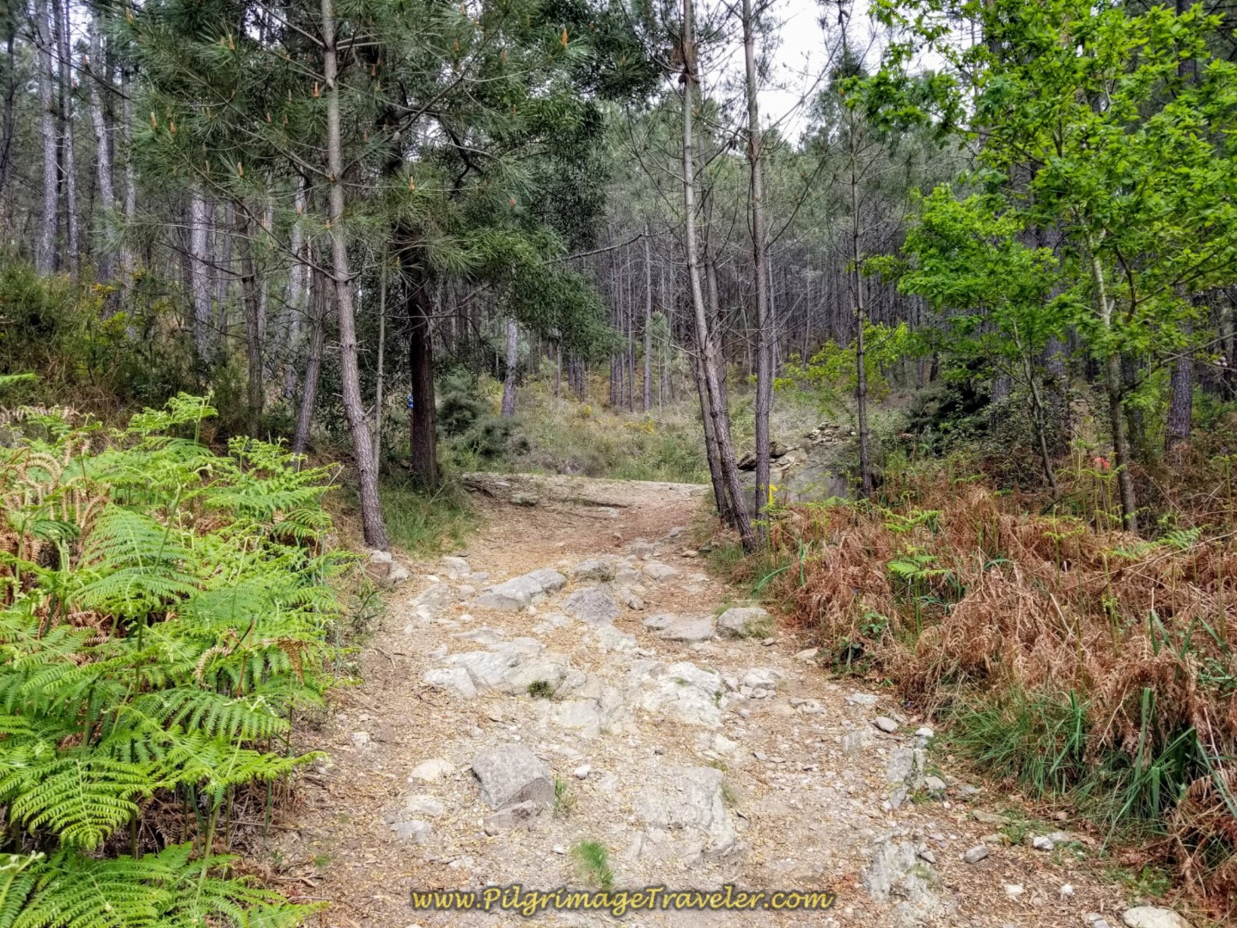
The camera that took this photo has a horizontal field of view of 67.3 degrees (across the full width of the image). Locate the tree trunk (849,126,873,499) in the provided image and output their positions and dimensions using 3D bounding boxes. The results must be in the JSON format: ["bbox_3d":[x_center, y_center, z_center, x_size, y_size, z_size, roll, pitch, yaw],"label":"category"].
[{"bbox_3d":[2.679,-1.662,10.259,0.118,4.109,0.107,-2,1,15],"label":"tree trunk"}]

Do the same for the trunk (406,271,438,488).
[{"bbox_3d":[-2.486,-1.068,11.773,0.356,2.739,0.331,-2,1,-12],"label":"trunk"}]

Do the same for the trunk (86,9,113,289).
[{"bbox_3d":[-11.118,-6.795,19.942,0.291,5.751,0.250,-2,1,-29],"label":"trunk"}]

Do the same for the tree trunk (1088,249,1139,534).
[{"bbox_3d":[4.138,-0.615,7.776,0.146,2.412,0.114,-7,1,28],"label":"tree trunk"}]

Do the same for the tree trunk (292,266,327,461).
[{"bbox_3d":[-3.660,-1.231,10.977,0.229,2.283,0.183,6,1,-18],"label":"tree trunk"}]

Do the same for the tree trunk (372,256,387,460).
[{"bbox_3d":[-2.561,-1.134,9.977,0.083,2.279,0.073,1,1,-14],"label":"tree trunk"}]

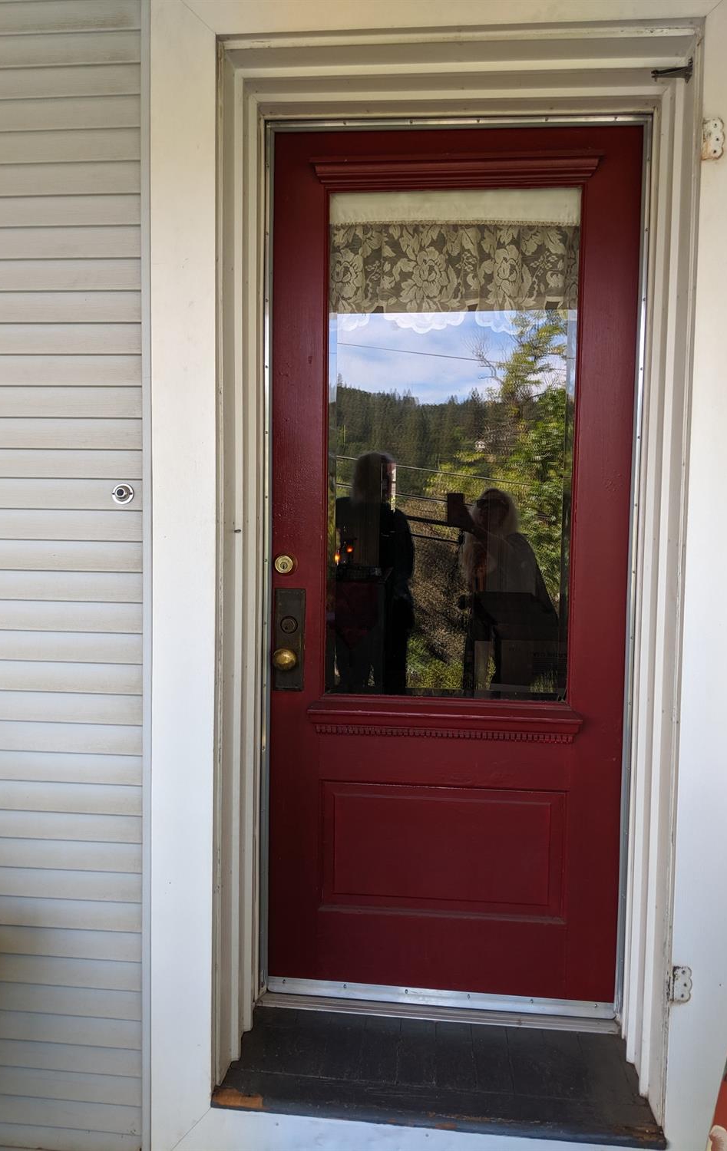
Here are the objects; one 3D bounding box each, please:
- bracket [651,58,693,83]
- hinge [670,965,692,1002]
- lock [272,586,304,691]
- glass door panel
[{"bbox_3d":[0.620,-1.019,1.813,0.075,0.036,0.044,1,3,5],"label":"bracket"},{"bbox_3d":[0.635,0.818,1.796,0.044,0.077,0.010,1,3,5],"label":"hinge"},{"bbox_3d":[-0.185,0.161,2.157,0.075,0.250,0.070,1,3,5],"label":"lock"},{"bbox_3d":[0.204,-0.301,2.135,0.585,1.200,0.025,1,3,5],"label":"glass door panel"}]

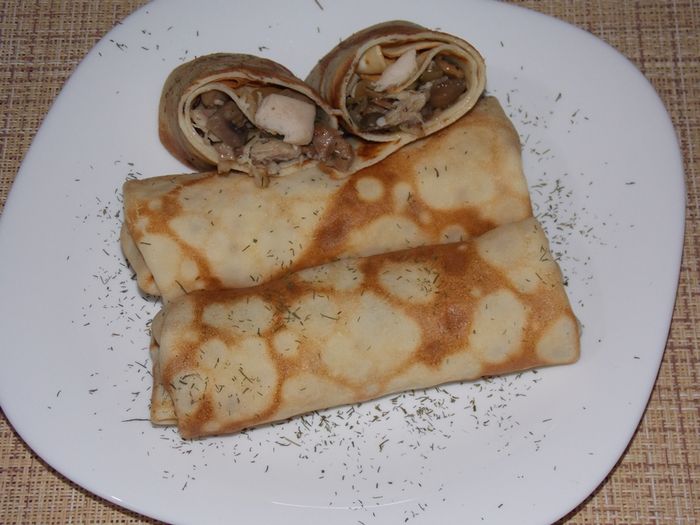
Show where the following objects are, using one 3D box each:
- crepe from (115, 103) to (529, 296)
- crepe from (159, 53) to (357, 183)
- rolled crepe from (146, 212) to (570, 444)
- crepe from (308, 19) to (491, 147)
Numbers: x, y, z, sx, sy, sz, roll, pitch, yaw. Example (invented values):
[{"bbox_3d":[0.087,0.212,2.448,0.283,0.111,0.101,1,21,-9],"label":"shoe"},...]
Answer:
[{"bbox_3d":[-0.010,-0.022,0.609,0.150,0.032,0.056,-13,58,-5],"label":"crepe"},{"bbox_3d":[-0.041,-0.060,0.614,0.062,0.037,0.066,5,16,-16],"label":"crepe"},{"bbox_3d":[0.005,0.025,0.580,0.153,0.031,0.054,-12,58,-5],"label":"rolled crepe"},{"bbox_3d":[0.015,-0.074,0.624,0.058,0.038,0.066,-21,18,-9],"label":"crepe"}]

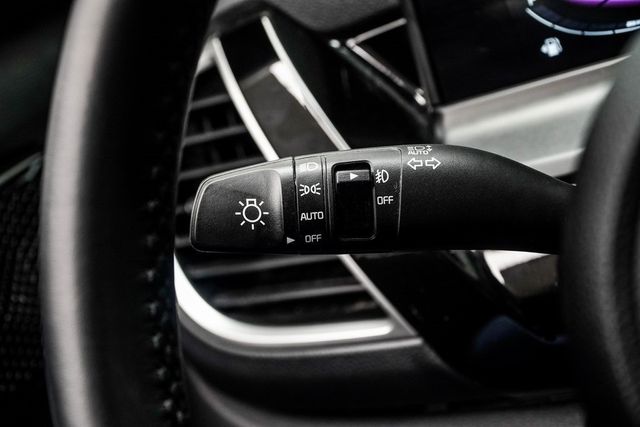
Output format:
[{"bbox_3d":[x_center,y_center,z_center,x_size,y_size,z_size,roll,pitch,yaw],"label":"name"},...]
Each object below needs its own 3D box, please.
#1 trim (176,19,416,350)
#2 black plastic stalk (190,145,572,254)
[{"bbox_3d":[-0.018,-0.011,0.575,0.104,0.140,0.055,-9,21,-2],"label":"trim"},{"bbox_3d":[0.021,-0.004,0.415,0.130,0.035,0.034,-2,12,-5],"label":"black plastic stalk"}]

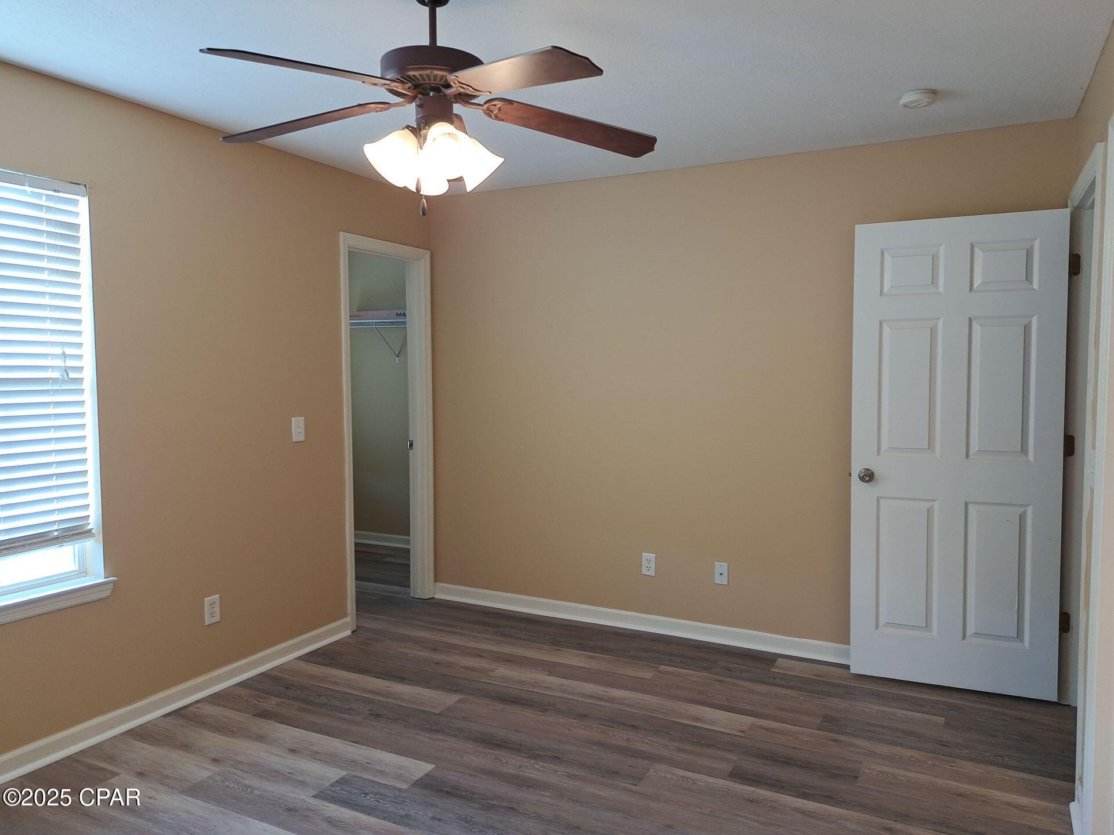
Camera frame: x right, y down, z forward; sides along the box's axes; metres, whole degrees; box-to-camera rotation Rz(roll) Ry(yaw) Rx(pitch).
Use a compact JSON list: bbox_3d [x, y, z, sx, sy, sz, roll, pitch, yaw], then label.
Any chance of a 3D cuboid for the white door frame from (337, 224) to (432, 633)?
[{"bbox_3d":[-0.994,0.077,4.411,0.136,2.127,0.748,1,4,28],"label":"white door frame"}]

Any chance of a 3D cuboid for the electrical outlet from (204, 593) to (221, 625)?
[{"bbox_3d":[-1.507,0.844,3.381,0.008,0.118,0.075,1,4,28],"label":"electrical outlet"}]

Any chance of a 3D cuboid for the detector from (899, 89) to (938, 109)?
[{"bbox_3d":[1.362,-1.197,2.914,0.130,0.038,0.130,1,4,28],"label":"detector"}]

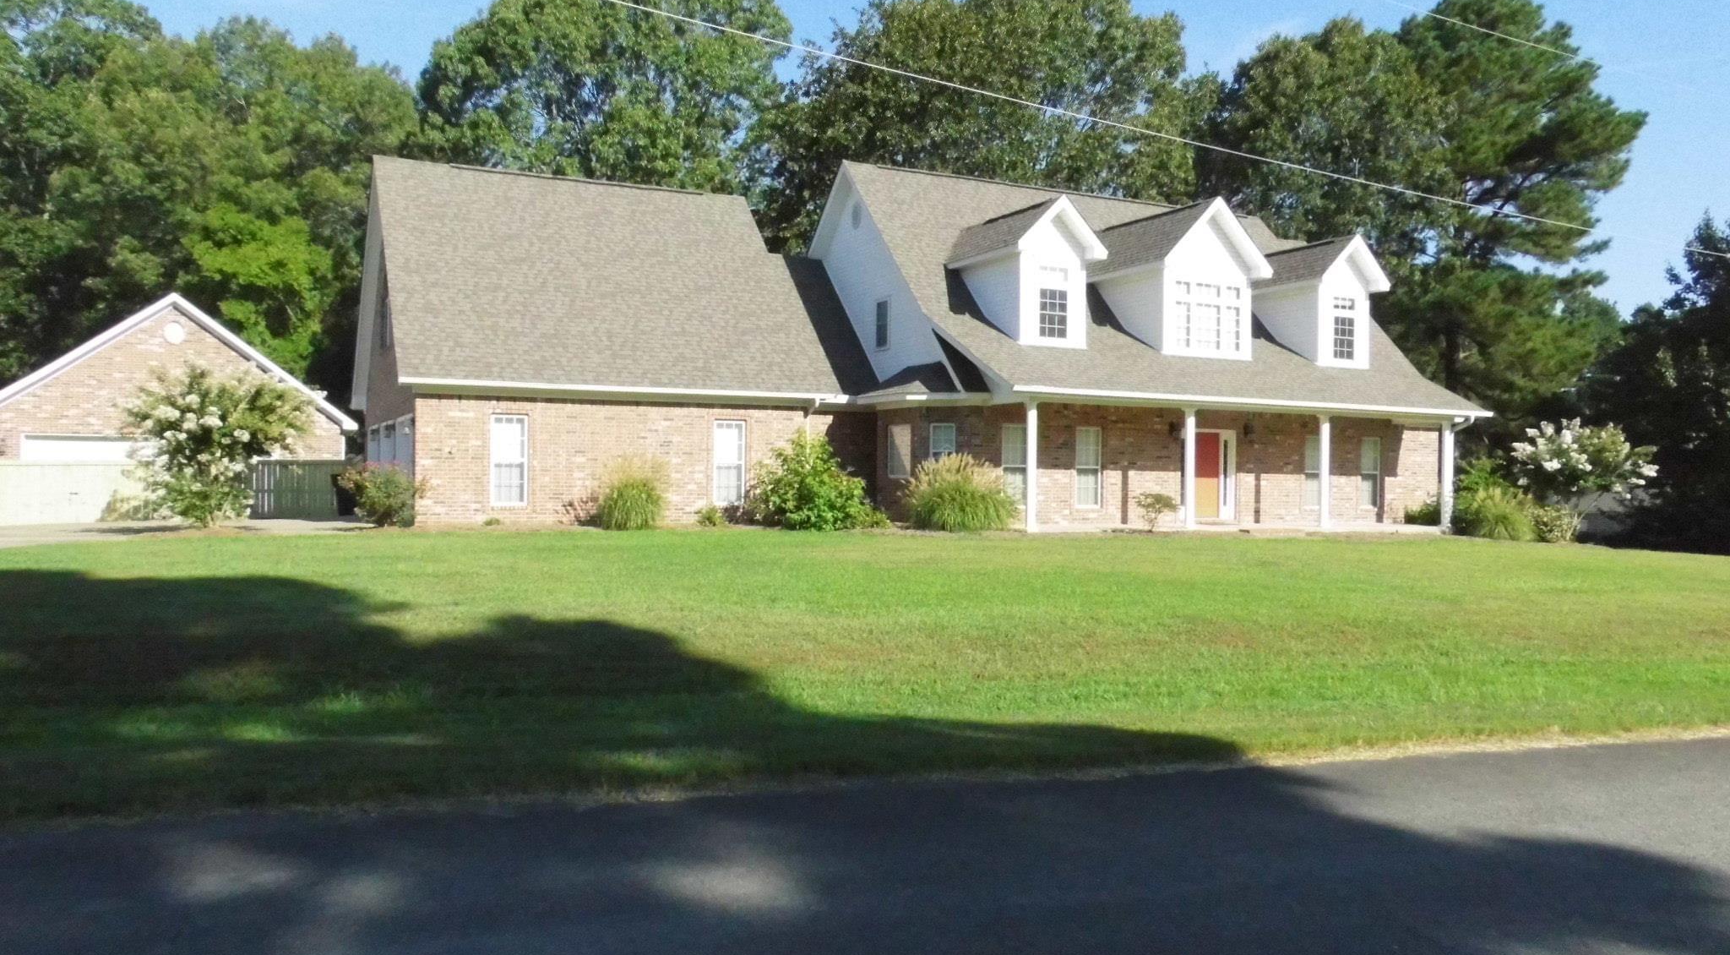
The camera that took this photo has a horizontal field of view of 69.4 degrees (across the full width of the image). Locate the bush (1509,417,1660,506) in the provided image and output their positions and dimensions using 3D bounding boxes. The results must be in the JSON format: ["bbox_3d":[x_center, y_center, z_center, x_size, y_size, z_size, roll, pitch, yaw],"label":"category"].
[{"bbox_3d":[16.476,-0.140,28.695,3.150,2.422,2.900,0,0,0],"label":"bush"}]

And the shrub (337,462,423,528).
[{"bbox_3d":[-9.441,0.343,24.398,1.570,1.240,1.400,0,0,0],"label":"shrub"}]

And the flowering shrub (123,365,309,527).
[{"bbox_3d":[-12.967,-0.636,24.994,3.500,3.245,3.300,0,0,0],"label":"flowering shrub"}]

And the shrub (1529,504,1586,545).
[{"bbox_3d":[15.560,1.049,28.098,1.150,0.912,1.050,0,0,0],"label":"shrub"}]

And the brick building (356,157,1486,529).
[{"bbox_3d":[0.813,-3.446,32.331,24.900,9.150,16.000,1,0,-26],"label":"brick building"}]

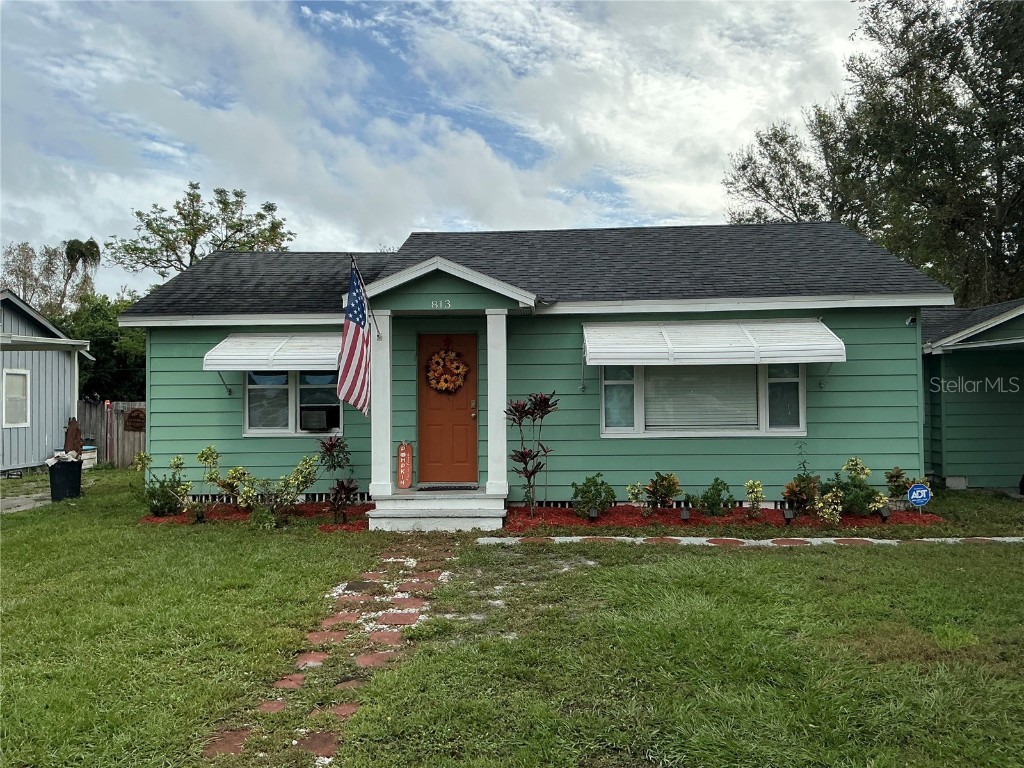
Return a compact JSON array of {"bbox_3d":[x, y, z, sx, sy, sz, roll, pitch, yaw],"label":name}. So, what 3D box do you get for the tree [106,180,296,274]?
[{"bbox_3d":[-9.800,-2.100,26.200,6.200,8.500,6.000,-1,-1,3],"label":"tree"}]

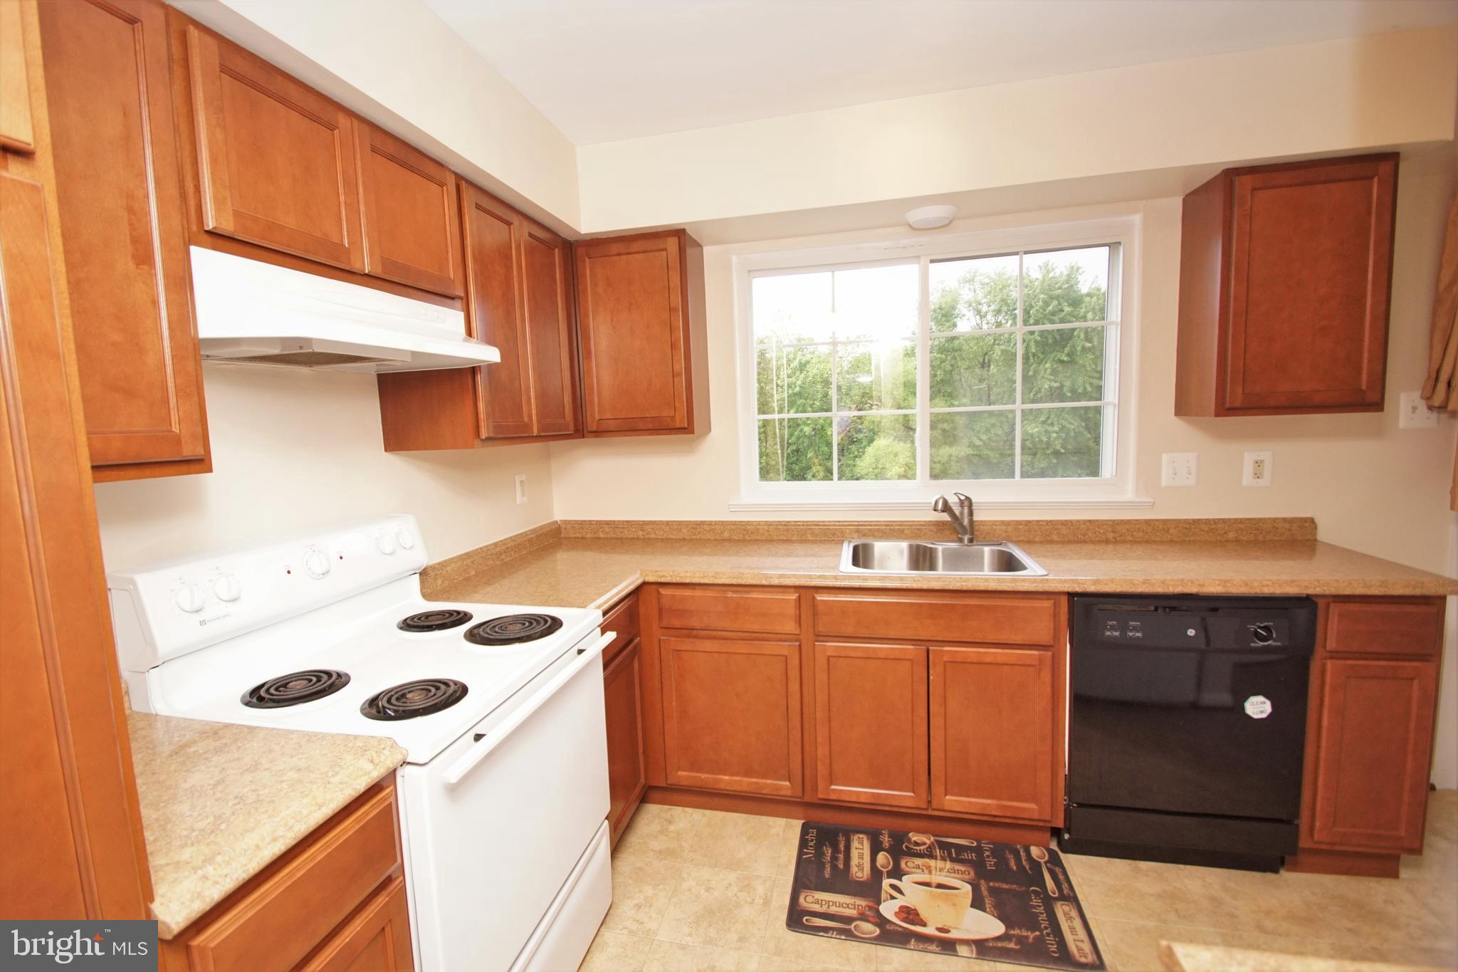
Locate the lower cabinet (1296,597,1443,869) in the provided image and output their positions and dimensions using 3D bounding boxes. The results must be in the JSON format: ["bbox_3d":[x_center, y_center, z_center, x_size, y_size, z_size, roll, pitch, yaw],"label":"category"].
[{"bbox_3d":[1.871,0.707,2.009,0.312,0.875,0.625,-1,6,13],"label":"lower cabinet"}]

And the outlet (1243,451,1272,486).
[{"bbox_3d":[1.939,-0.060,2.221,0.088,0.128,0.012,-1,6,13],"label":"outlet"}]

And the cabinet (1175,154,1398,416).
[{"bbox_3d":[1.835,-0.631,2.029,0.453,0.776,0.297,-1,6,13],"label":"cabinet"}]

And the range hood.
[{"bbox_3d":[-0.933,-0.379,1.424,0.430,0.148,0.743,-1,6,13],"label":"range hood"}]

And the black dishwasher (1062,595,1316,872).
[{"bbox_3d":[1.403,0.722,2.076,0.605,0.870,0.620,-1,6,13],"label":"black dishwasher"}]

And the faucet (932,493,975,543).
[{"bbox_3d":[0.849,0.125,2.287,0.240,0.215,0.062,-8,8,-43],"label":"faucet"}]

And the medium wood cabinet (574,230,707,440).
[{"bbox_3d":[-0.353,-0.594,2.520,0.472,0.776,0.297,-1,6,13],"label":"medium wood cabinet"}]

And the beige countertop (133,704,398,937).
[{"bbox_3d":[-0.912,0.478,0.926,0.660,0.044,0.355,-1,6,13],"label":"beige countertop"}]

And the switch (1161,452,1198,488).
[{"bbox_3d":[1.692,-0.059,2.276,0.115,0.119,0.012,-1,6,13],"label":"switch"}]

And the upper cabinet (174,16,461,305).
[{"bbox_3d":[-0.993,-0.644,1.408,0.328,0.386,0.740,-1,6,13],"label":"upper cabinet"}]

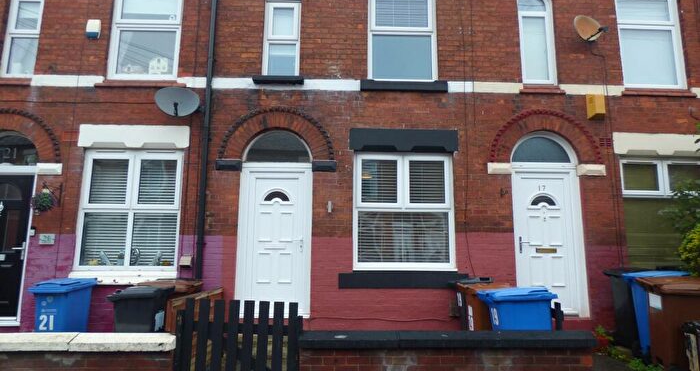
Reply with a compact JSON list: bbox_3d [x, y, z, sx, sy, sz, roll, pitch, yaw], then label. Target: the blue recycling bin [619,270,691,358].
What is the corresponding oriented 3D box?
[{"bbox_3d":[3.653,1.566,4.774,0.580,1.070,0.500,1,-9,-2],"label":"blue recycling bin"}]

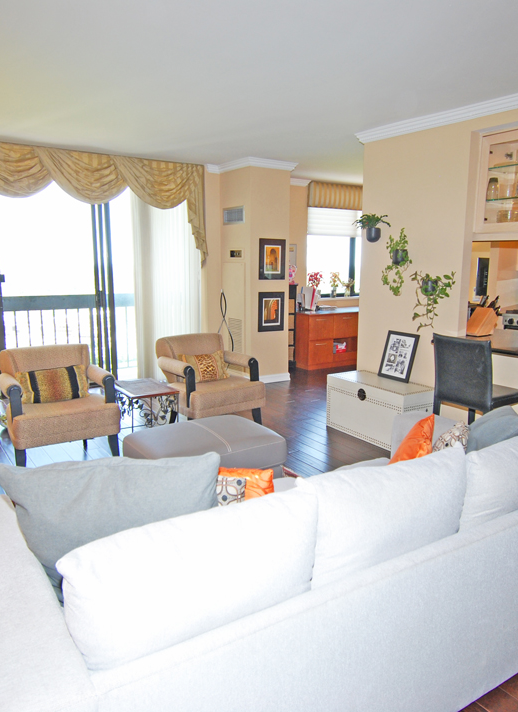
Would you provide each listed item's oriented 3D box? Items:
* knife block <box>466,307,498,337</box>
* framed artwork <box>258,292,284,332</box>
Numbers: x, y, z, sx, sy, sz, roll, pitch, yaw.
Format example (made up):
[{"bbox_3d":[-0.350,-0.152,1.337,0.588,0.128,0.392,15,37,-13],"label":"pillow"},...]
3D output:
[{"bbox_3d":[1.797,-0.291,4.297,0.255,0.235,0.125,-6,12,-31],"label":"knife block"},{"bbox_3d":[0.166,-0.537,6.448,0.405,0.485,0.030,-7,13,-34],"label":"framed artwork"}]

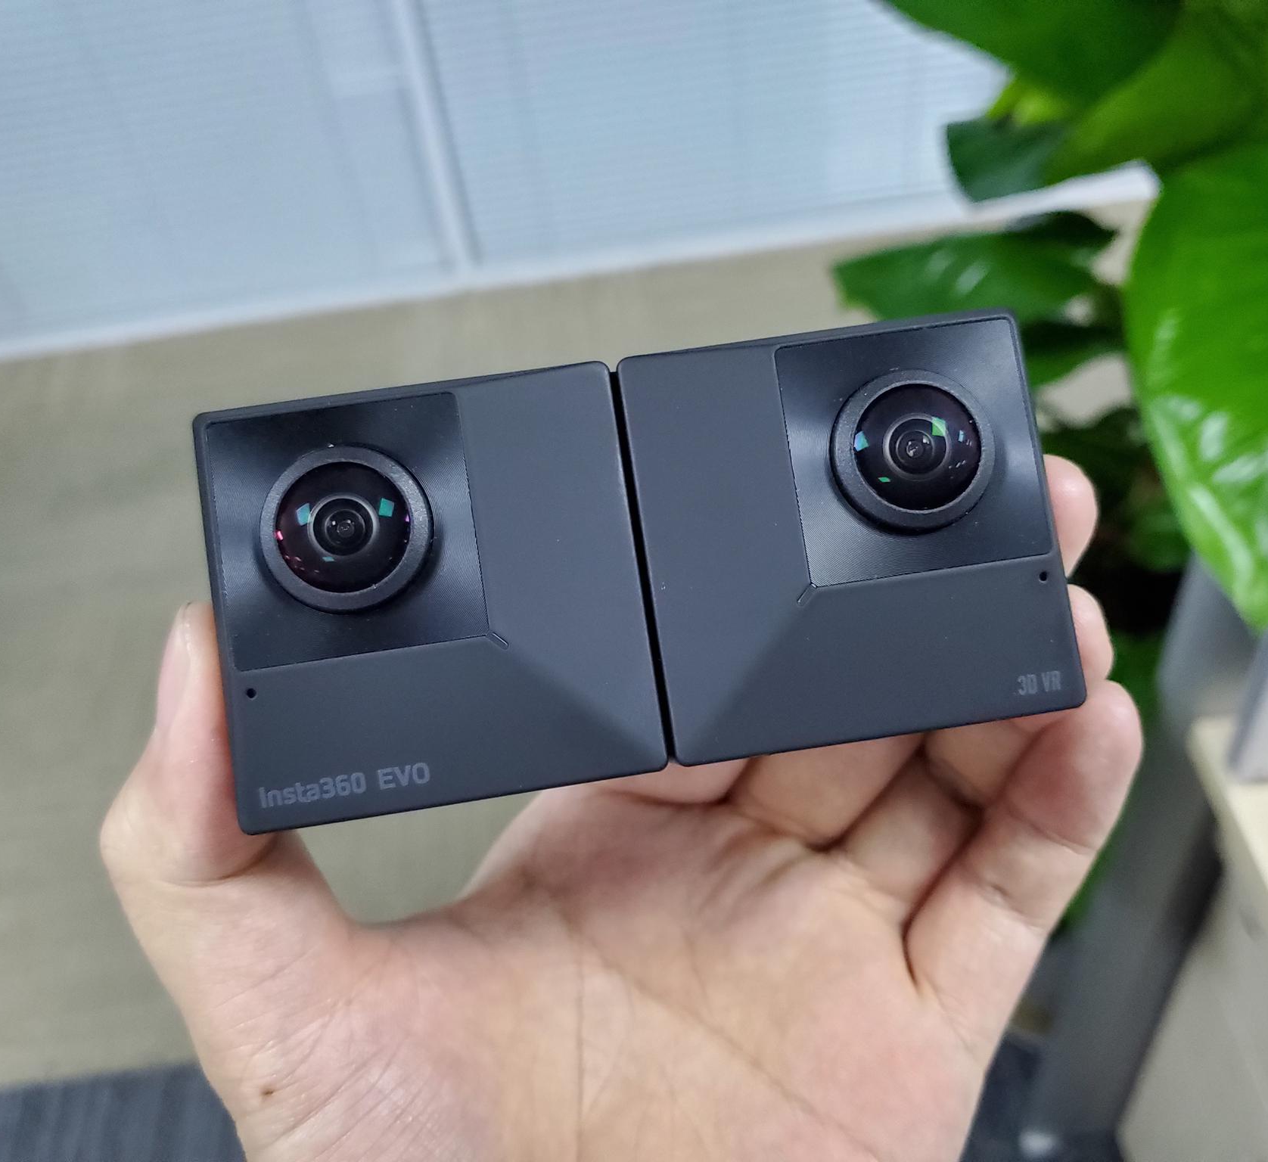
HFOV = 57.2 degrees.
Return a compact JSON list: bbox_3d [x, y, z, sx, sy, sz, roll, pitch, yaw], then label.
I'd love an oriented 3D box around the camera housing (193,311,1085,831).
[{"bbox_3d":[0.001,-0.001,0.146,0.100,0.026,0.049,-8,85,-4],"label":"camera housing"}]

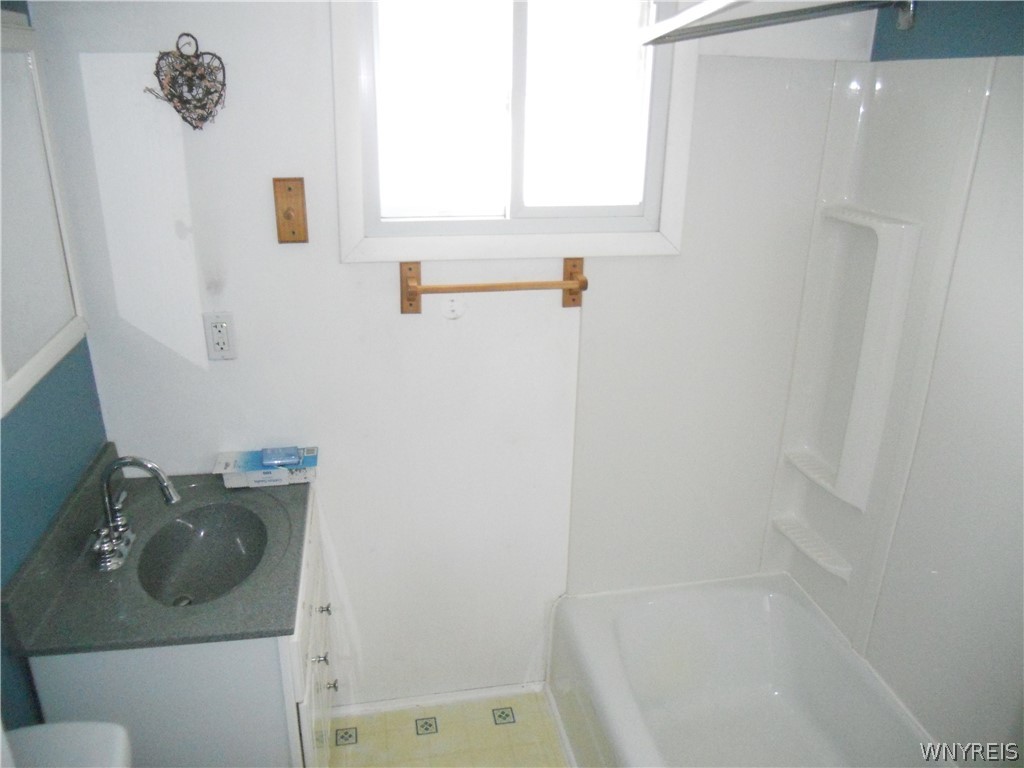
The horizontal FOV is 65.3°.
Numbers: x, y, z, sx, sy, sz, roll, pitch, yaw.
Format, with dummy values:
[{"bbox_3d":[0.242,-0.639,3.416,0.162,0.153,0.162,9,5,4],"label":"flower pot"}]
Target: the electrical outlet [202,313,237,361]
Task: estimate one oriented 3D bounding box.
[{"bbox_3d":[-0.689,-0.112,1.889,0.068,0.118,0.008,-3,22,-10],"label":"electrical outlet"}]

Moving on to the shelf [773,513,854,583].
[{"bbox_3d":[0.847,0.454,2.265,0.080,0.040,0.300,-3,22,-10],"label":"shelf"}]

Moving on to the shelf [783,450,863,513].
[{"bbox_3d":[0.855,0.265,2.192,0.072,0.040,0.300,-3,22,-10],"label":"shelf"}]

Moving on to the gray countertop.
[{"bbox_3d":[-0.691,0.304,1.701,0.475,0.117,0.650,-3,22,-10],"label":"gray countertop"}]

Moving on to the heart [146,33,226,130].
[{"bbox_3d":[-0.683,-0.632,1.674,0.150,0.188,0.030,-3,22,-10],"label":"heart"}]

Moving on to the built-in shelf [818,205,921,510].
[{"bbox_3d":[0.858,-0.065,2.063,0.080,0.742,0.300,-3,22,-10],"label":"built-in shelf"}]

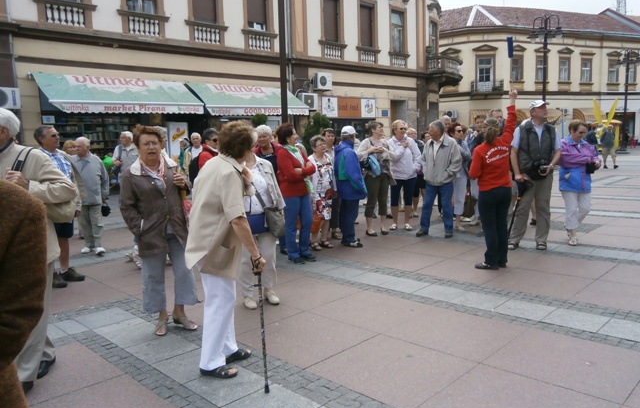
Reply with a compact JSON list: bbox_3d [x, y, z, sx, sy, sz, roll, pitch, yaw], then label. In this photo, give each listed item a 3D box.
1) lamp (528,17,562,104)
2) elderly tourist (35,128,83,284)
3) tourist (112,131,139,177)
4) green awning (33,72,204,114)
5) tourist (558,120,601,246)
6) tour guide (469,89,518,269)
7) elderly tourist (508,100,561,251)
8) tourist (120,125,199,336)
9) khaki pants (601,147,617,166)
[{"bbox_3d":[11.594,-5.891,24.983,1.700,7.548,1.700,-2,7,0],"label":"lamp"},{"bbox_3d":[-2.887,0.012,5.237,0.420,1.714,0.500,2,8,24],"label":"elderly tourist"},{"bbox_3d":[-3.204,-0.364,8.211,0.540,1.730,0.380,-3,8,-12],"label":"tourist"},{"bbox_3d":[-5.799,-3.242,14.365,4.454,1.125,1.390,-8,10,-40],"label":"green awning"},{"bbox_3d":[3.495,-0.295,6.435,0.500,1.624,0.400,-2,7,-6],"label":"tourist"},{"bbox_3d":[1.946,-0.283,5.392,0.500,1.971,0.420,-4,8,-17],"label":"tour guide"},{"bbox_3d":[2.696,-0.359,6.070,0.640,1.850,0.420,-1,7,11],"label":"elderly tourist"},{"bbox_3d":[-1.288,0.199,3.738,0.560,1.606,0.400,-5,8,-24],"label":"tourist"},{"bbox_3d":[12.233,-1.999,20.361,0.520,0.820,0.360,0,8,12],"label":"khaki pants"}]

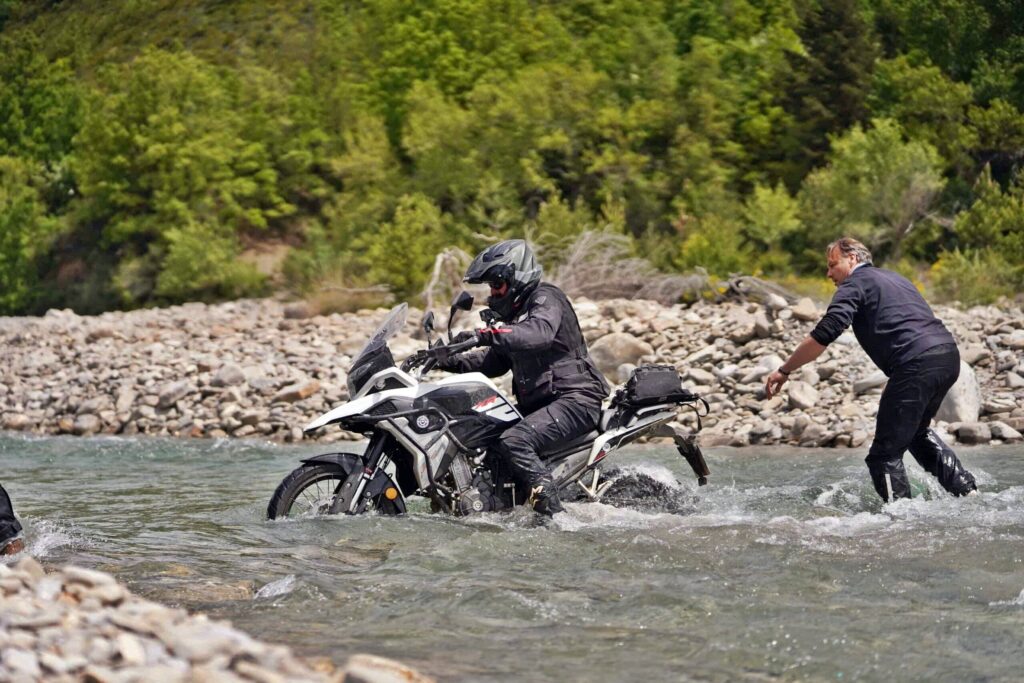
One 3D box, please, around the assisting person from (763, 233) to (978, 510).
[{"bbox_3d":[1.789,0.262,14.600,1.050,1.540,0.620,0,2,5],"label":"assisting person"}]

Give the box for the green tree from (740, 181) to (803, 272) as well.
[{"bbox_3d":[4.210,-1.866,48.000,1.020,1.520,1.000,0,2,0],"label":"green tree"}]

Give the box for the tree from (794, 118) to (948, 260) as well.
[{"bbox_3d":[6.076,-2.535,50.000,2.450,2.450,2.300,0,2,0],"label":"tree"}]

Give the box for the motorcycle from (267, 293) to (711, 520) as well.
[{"bbox_3d":[-0.111,0.492,14.000,2.200,1.420,0.900,-1,-4,-21],"label":"motorcycle"}]

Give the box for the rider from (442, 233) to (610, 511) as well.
[{"bbox_3d":[0.040,0.195,14.050,0.900,1.340,0.780,-1,3,-20],"label":"rider"}]

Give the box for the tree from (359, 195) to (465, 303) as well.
[{"bbox_3d":[-1.359,-1.284,40.000,1.400,1.500,1.350,0,2,0],"label":"tree"}]

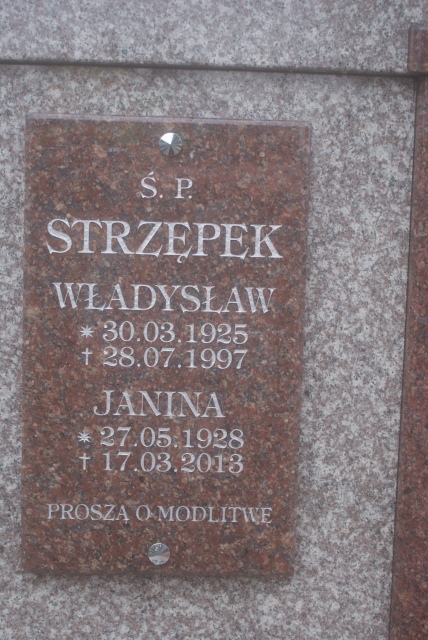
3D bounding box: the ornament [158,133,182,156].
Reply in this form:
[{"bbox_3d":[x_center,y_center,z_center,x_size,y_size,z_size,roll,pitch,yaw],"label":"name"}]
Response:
[{"bbox_3d":[-0.045,-0.184,0.970,0.024,0.024,0.009,1,6,-2],"label":"ornament"}]

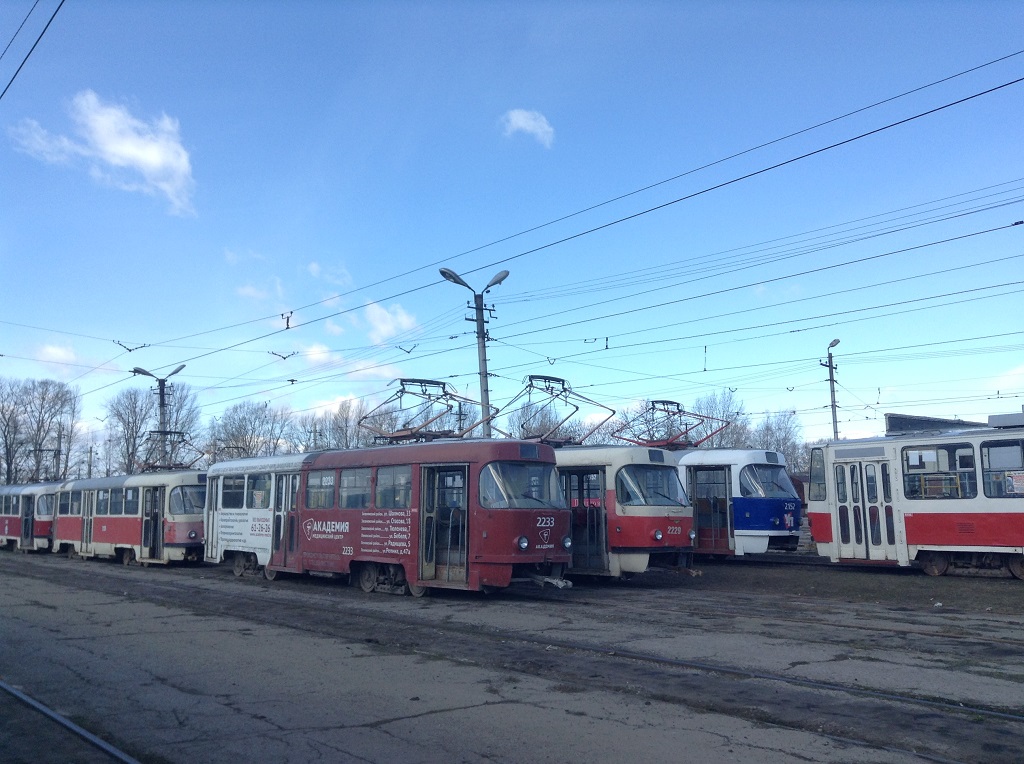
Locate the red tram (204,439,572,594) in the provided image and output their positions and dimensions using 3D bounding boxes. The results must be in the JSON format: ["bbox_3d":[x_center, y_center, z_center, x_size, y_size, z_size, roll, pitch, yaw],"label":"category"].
[{"bbox_3d":[-3.720,3.094,22.693,2.500,3.100,14.100,4,-9,-40],"label":"red tram"}]

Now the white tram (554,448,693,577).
[{"bbox_3d":[-1.025,3.385,25.383,2.500,3.100,14.100,5,-9,-41],"label":"white tram"}]

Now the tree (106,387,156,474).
[{"bbox_3d":[-37.233,7.011,94.905,5.000,13.230,4.800,-1,-7,0],"label":"tree"}]

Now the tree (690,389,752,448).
[{"bbox_3d":[21.300,6.738,97.829,6.200,12.240,5.800,-1,-7,0],"label":"tree"}]

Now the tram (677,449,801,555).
[{"bbox_3d":[2.852,3.763,29.973,2.500,3.100,14.100,4,-8,-38],"label":"tram"}]

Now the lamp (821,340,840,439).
[{"bbox_3d":[15.452,2.486,46.489,1.750,9.090,0.450,5,-9,-42],"label":"lamp"}]

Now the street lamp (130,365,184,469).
[{"bbox_3d":[-17.891,3.613,49.452,2.650,9.080,0.450,4,-9,-40],"label":"street lamp"}]

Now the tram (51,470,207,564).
[{"bbox_3d":[-13.410,4.808,34.448,2.500,3.100,14.100,4,-9,-40],"label":"tram"}]

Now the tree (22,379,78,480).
[{"bbox_3d":[-45.228,6.693,94.959,5.600,14.170,5.200,-1,-7,0],"label":"tree"}]

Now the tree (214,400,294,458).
[{"bbox_3d":[-25.917,7.791,97.810,8.000,11.920,7.200,-1,-7,0],"label":"tree"}]

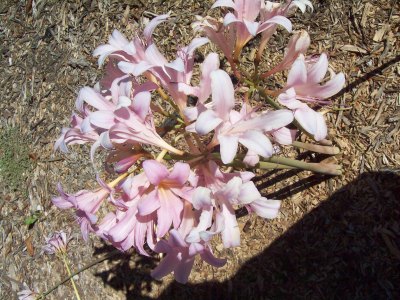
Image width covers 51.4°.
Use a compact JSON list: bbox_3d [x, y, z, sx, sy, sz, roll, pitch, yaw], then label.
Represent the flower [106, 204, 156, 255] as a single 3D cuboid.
[{"bbox_3d":[-0.085,0.099,0.530,0.060,0.060,0.080,23,79,34],"label":"flower"}]

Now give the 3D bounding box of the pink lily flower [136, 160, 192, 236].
[{"bbox_3d":[-0.039,0.058,0.480,0.088,0.078,0.075,-55,20,19],"label":"pink lily flower"}]

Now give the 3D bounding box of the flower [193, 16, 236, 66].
[{"bbox_3d":[0.020,-0.141,0.545,0.055,0.055,0.082,-34,100,29],"label":"flower"}]

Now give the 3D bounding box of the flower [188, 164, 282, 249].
[{"bbox_3d":[0.039,0.066,0.485,0.095,0.095,0.080,-57,40,18],"label":"flower"}]

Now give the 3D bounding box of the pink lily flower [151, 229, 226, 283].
[{"bbox_3d":[-0.015,0.131,0.530,0.085,0.085,0.075,-15,64,33],"label":"pink lily flower"}]

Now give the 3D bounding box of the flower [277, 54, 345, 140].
[{"bbox_3d":[0.134,-0.064,0.505,0.075,0.090,0.095,9,92,49],"label":"flower"}]

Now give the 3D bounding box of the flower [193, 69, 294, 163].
[{"bbox_3d":[0.045,-0.037,0.455,0.075,0.100,0.100,-35,67,52],"label":"flower"}]

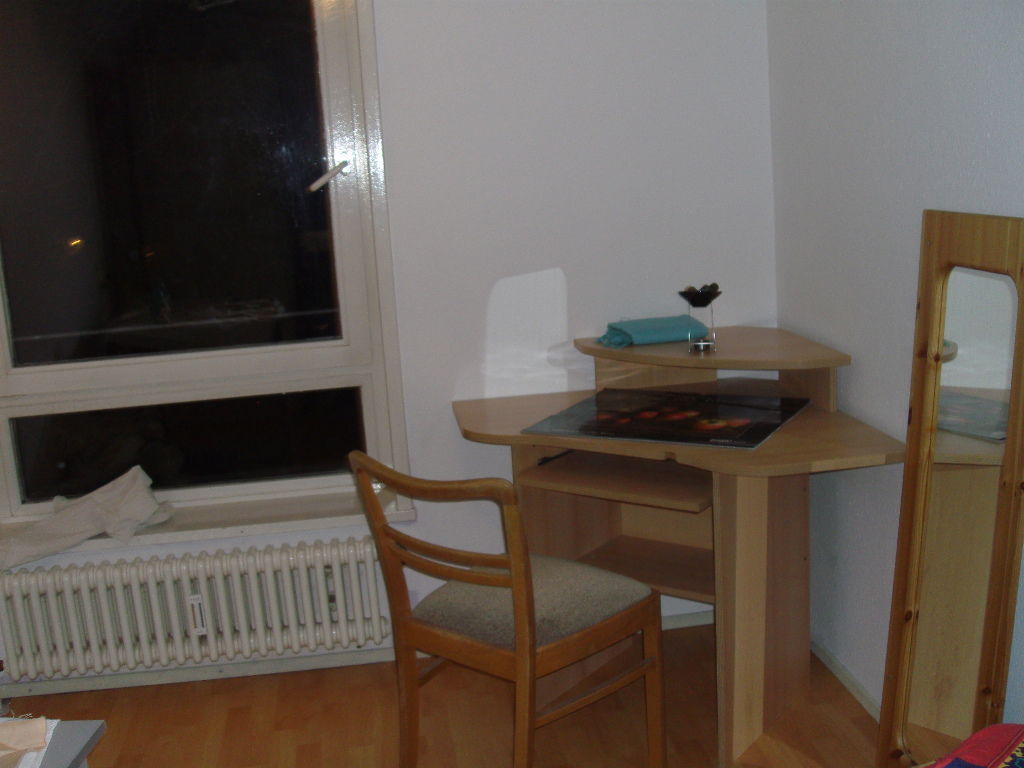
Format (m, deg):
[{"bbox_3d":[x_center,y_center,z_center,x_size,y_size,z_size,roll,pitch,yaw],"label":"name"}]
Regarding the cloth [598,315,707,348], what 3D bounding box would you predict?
[{"bbox_3d":[0.383,-0.139,2.985,0.285,0.050,0.145,-5,11,-6],"label":"cloth"}]

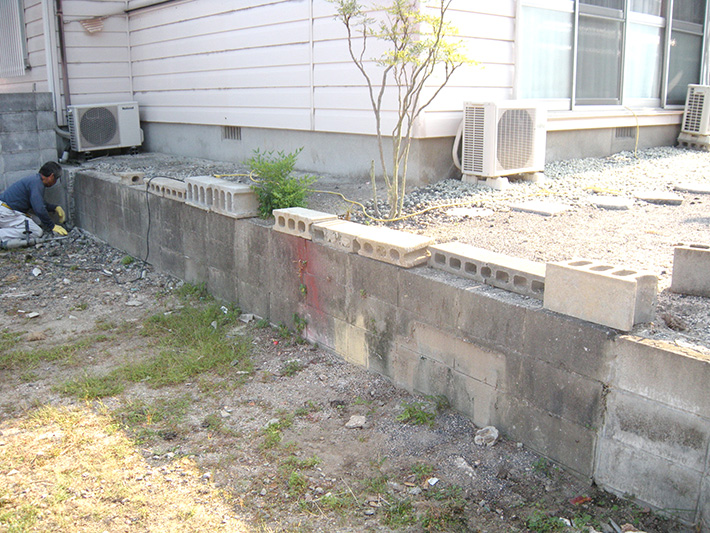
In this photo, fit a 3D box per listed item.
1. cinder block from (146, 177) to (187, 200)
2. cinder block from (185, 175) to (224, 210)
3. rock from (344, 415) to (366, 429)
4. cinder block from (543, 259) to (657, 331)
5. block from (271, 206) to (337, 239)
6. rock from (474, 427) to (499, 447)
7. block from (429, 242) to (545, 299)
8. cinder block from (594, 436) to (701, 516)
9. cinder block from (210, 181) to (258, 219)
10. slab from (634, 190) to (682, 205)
[{"bbox_3d":[-1.466,-0.625,5.890,0.190,0.095,0.790,-11,18,-36],"label":"cinder block"},{"bbox_3d":[-1.100,-0.549,5.395,0.190,0.190,0.390,-11,18,-38],"label":"cinder block"},{"bbox_3d":[0.003,0.707,3.265,0.095,0.035,0.070,0,14,0],"label":"rock"},{"bbox_3d":[0.954,0.102,2.813,0.150,0.190,0.390,-12,18,-39],"label":"cinder block"},{"bbox_3d":[-0.303,-0.265,4.381,0.190,0.117,0.390,-12,18,-40],"label":"block"},{"bbox_3d":[0.569,0.735,3.105,0.098,0.065,0.080,0,14,0],"label":"rock"},{"bbox_3d":[0.679,0.016,3.333,0.190,0.100,0.790,-11,18,-36],"label":"block"},{"bbox_3d":[1.115,0.764,2.673,0.120,0.195,0.395,-11,18,-38],"label":"cinder block"},{"bbox_3d":[-0.859,-0.474,5.098,0.190,0.190,0.390,-11,18,-36],"label":"cinder block"},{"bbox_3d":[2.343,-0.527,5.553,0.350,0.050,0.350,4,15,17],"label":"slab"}]

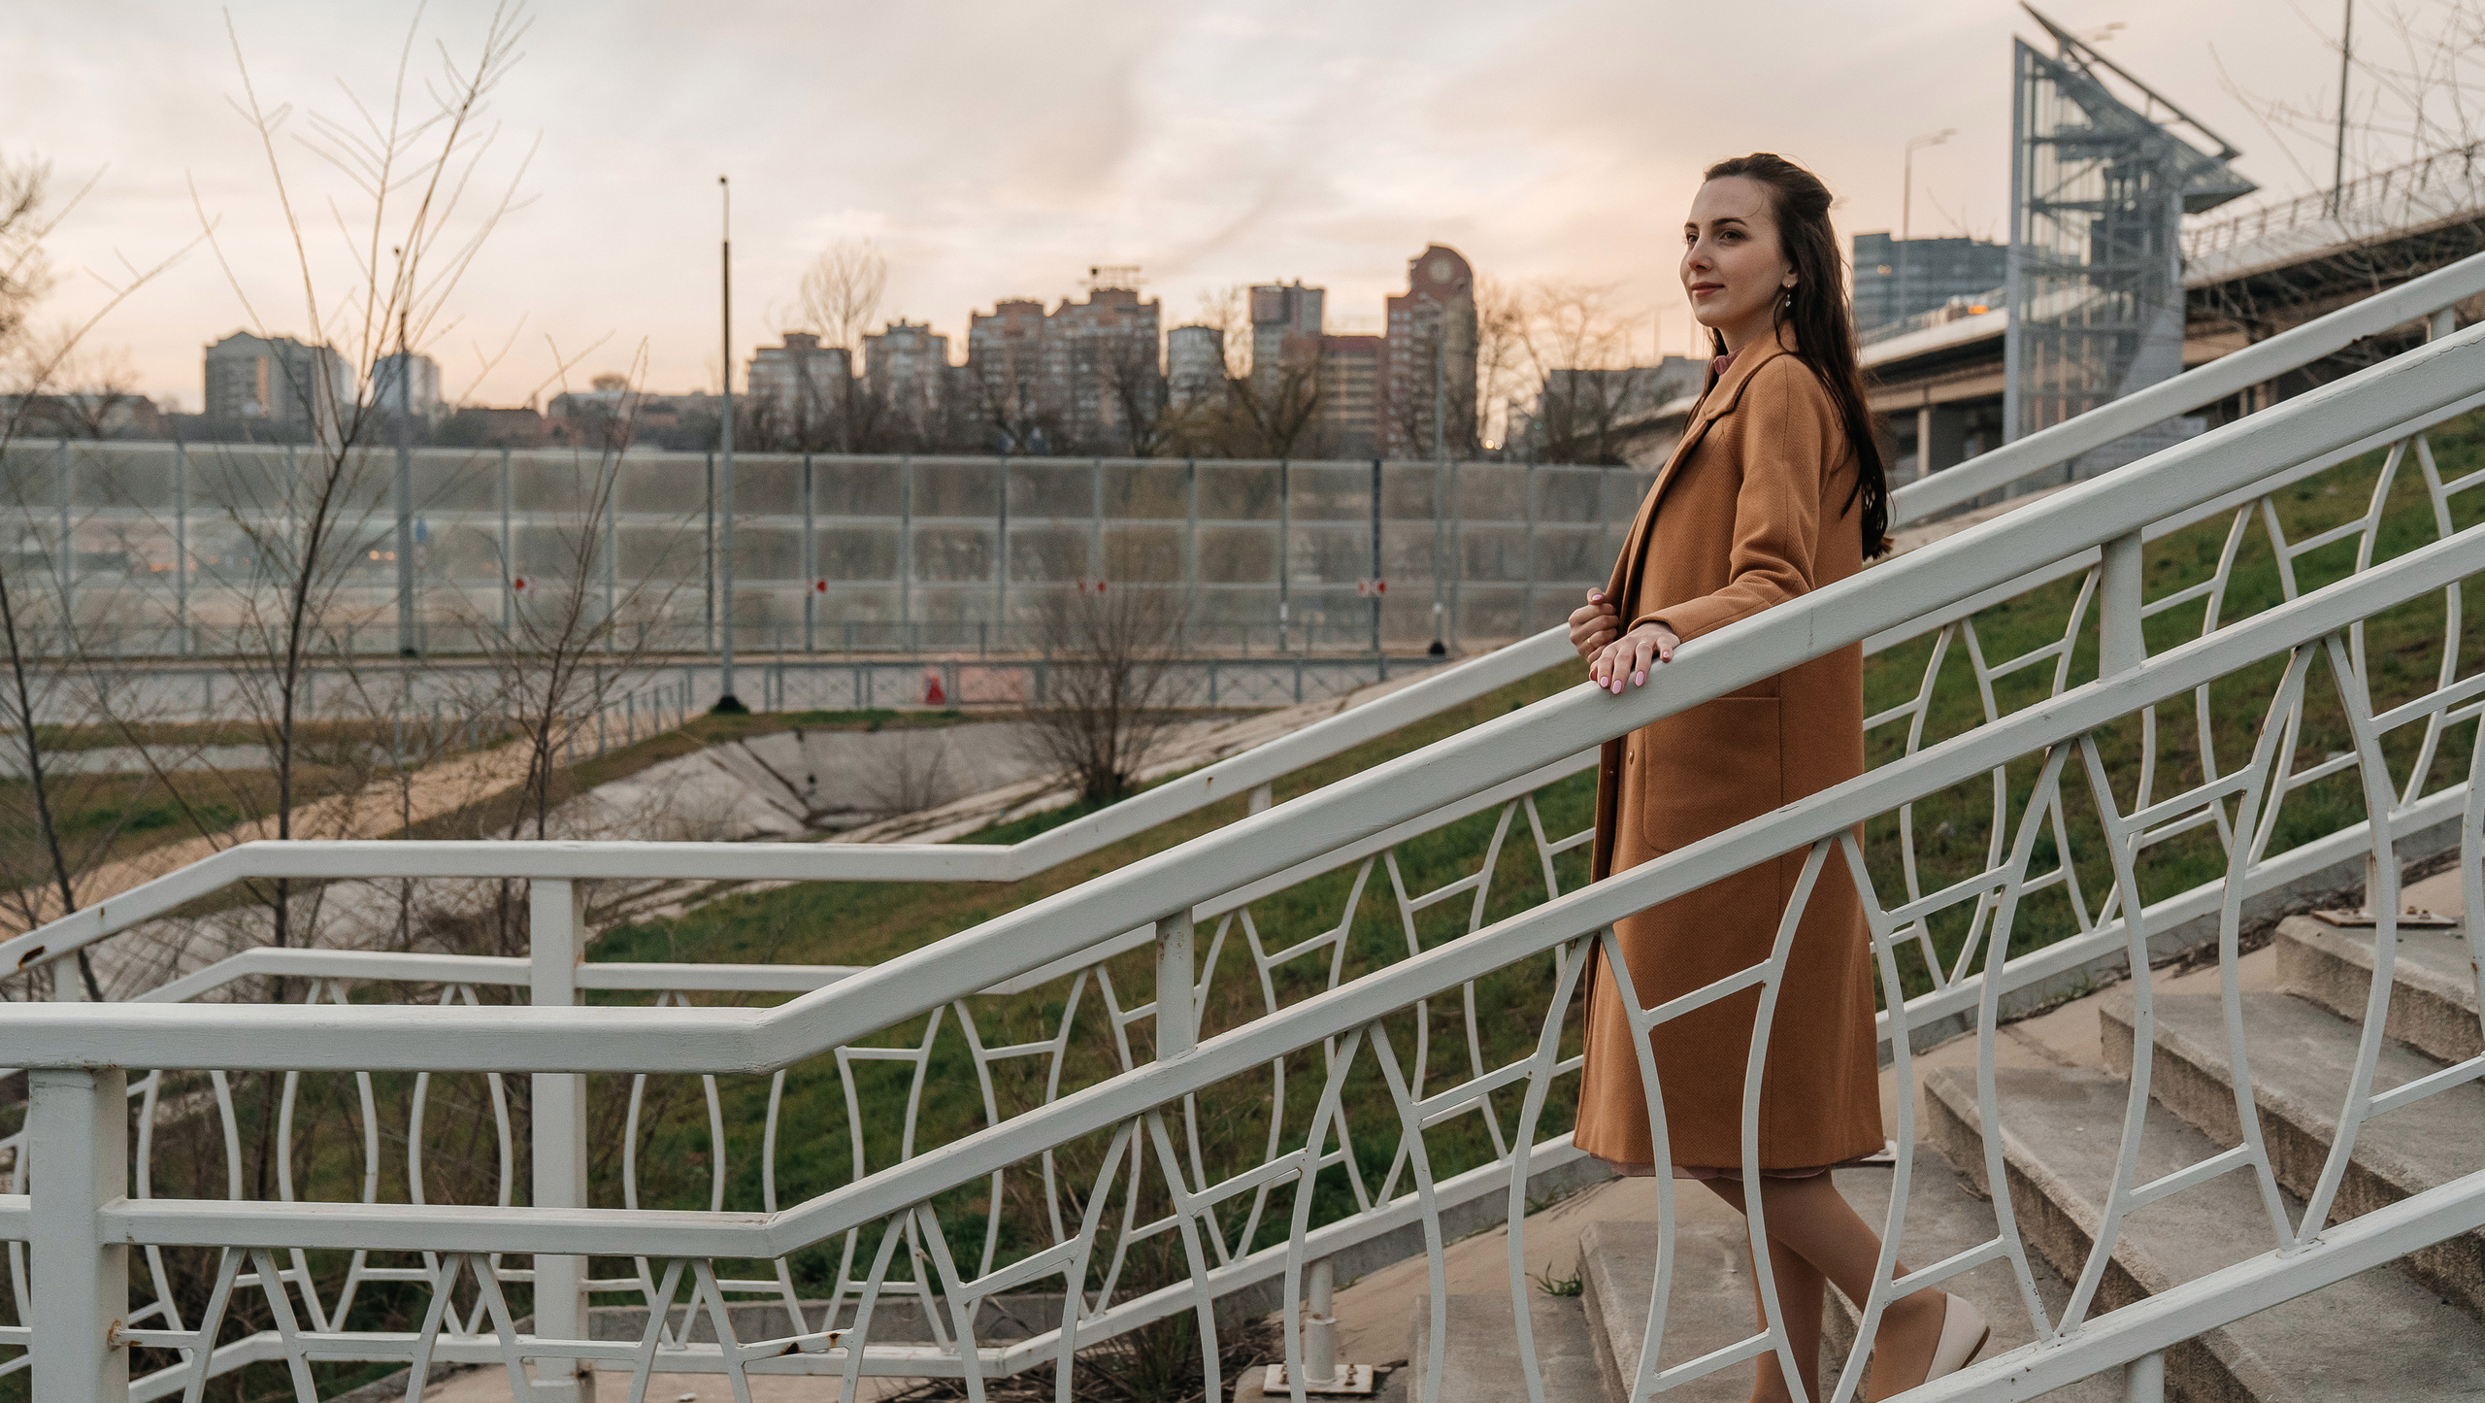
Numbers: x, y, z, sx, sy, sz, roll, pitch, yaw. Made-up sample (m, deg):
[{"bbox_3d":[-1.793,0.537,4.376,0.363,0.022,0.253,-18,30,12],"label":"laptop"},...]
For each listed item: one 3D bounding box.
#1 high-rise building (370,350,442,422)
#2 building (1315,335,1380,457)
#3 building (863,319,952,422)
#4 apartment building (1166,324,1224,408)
[{"bbox_3d":[-227.664,-70.894,640.000,18.000,48.140,18.000,-1,3,-30],"label":"high-rise building"},{"bbox_3d":[23.230,-59.965,520.000,15.000,41.270,16.000,0,2,6],"label":"building"},{"bbox_3d":[-79.914,-66.430,560.000,21.000,48.140,18.000,0,2,-6],"label":"building"},{"bbox_3d":[-11.553,-67.145,570.000,15.000,48.060,16.000,0,2,0],"label":"apartment building"}]

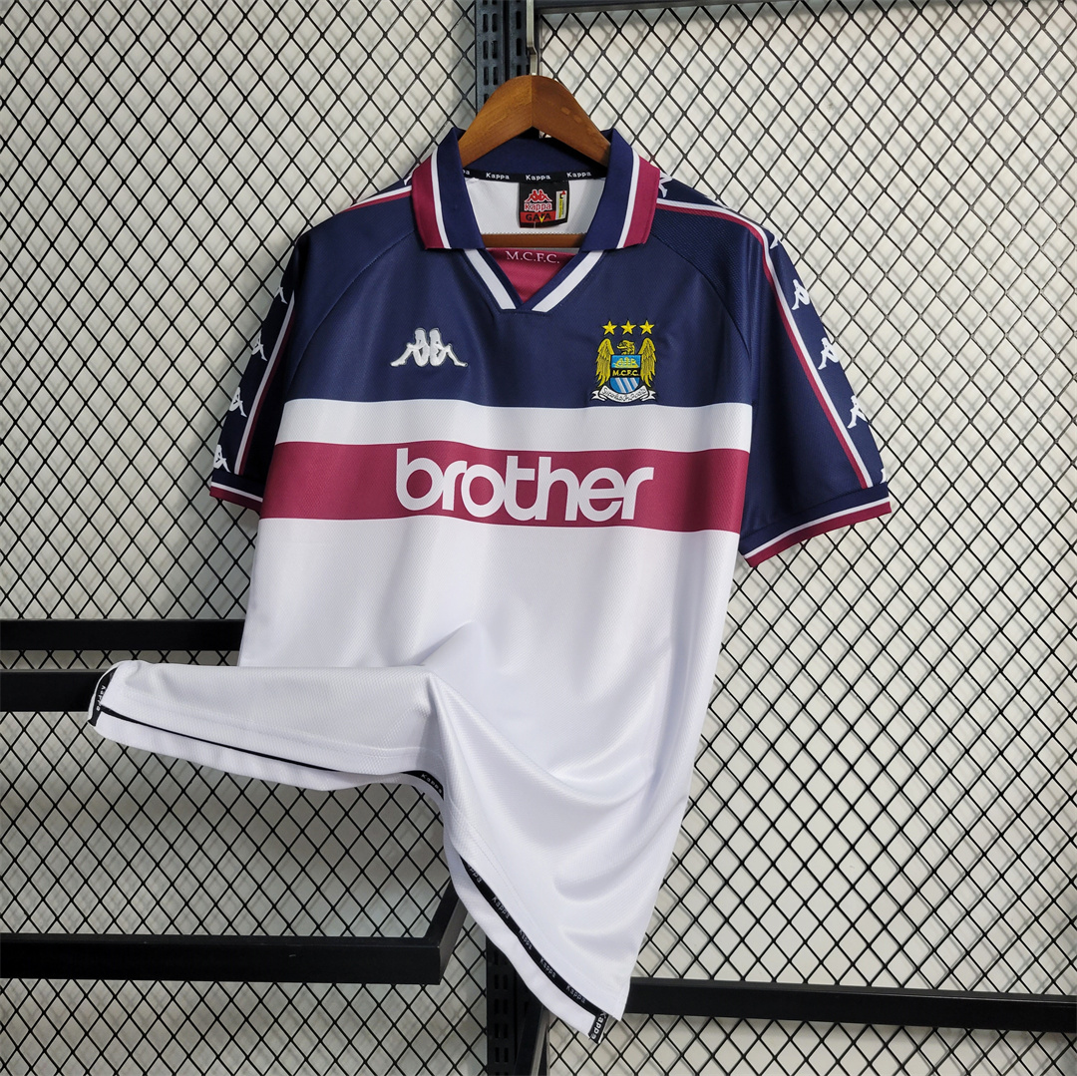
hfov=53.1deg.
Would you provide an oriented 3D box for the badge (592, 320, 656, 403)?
[{"bbox_3d":[0.078,-0.161,0.980,0.059,0.076,0.005,1,-2,12],"label":"badge"}]

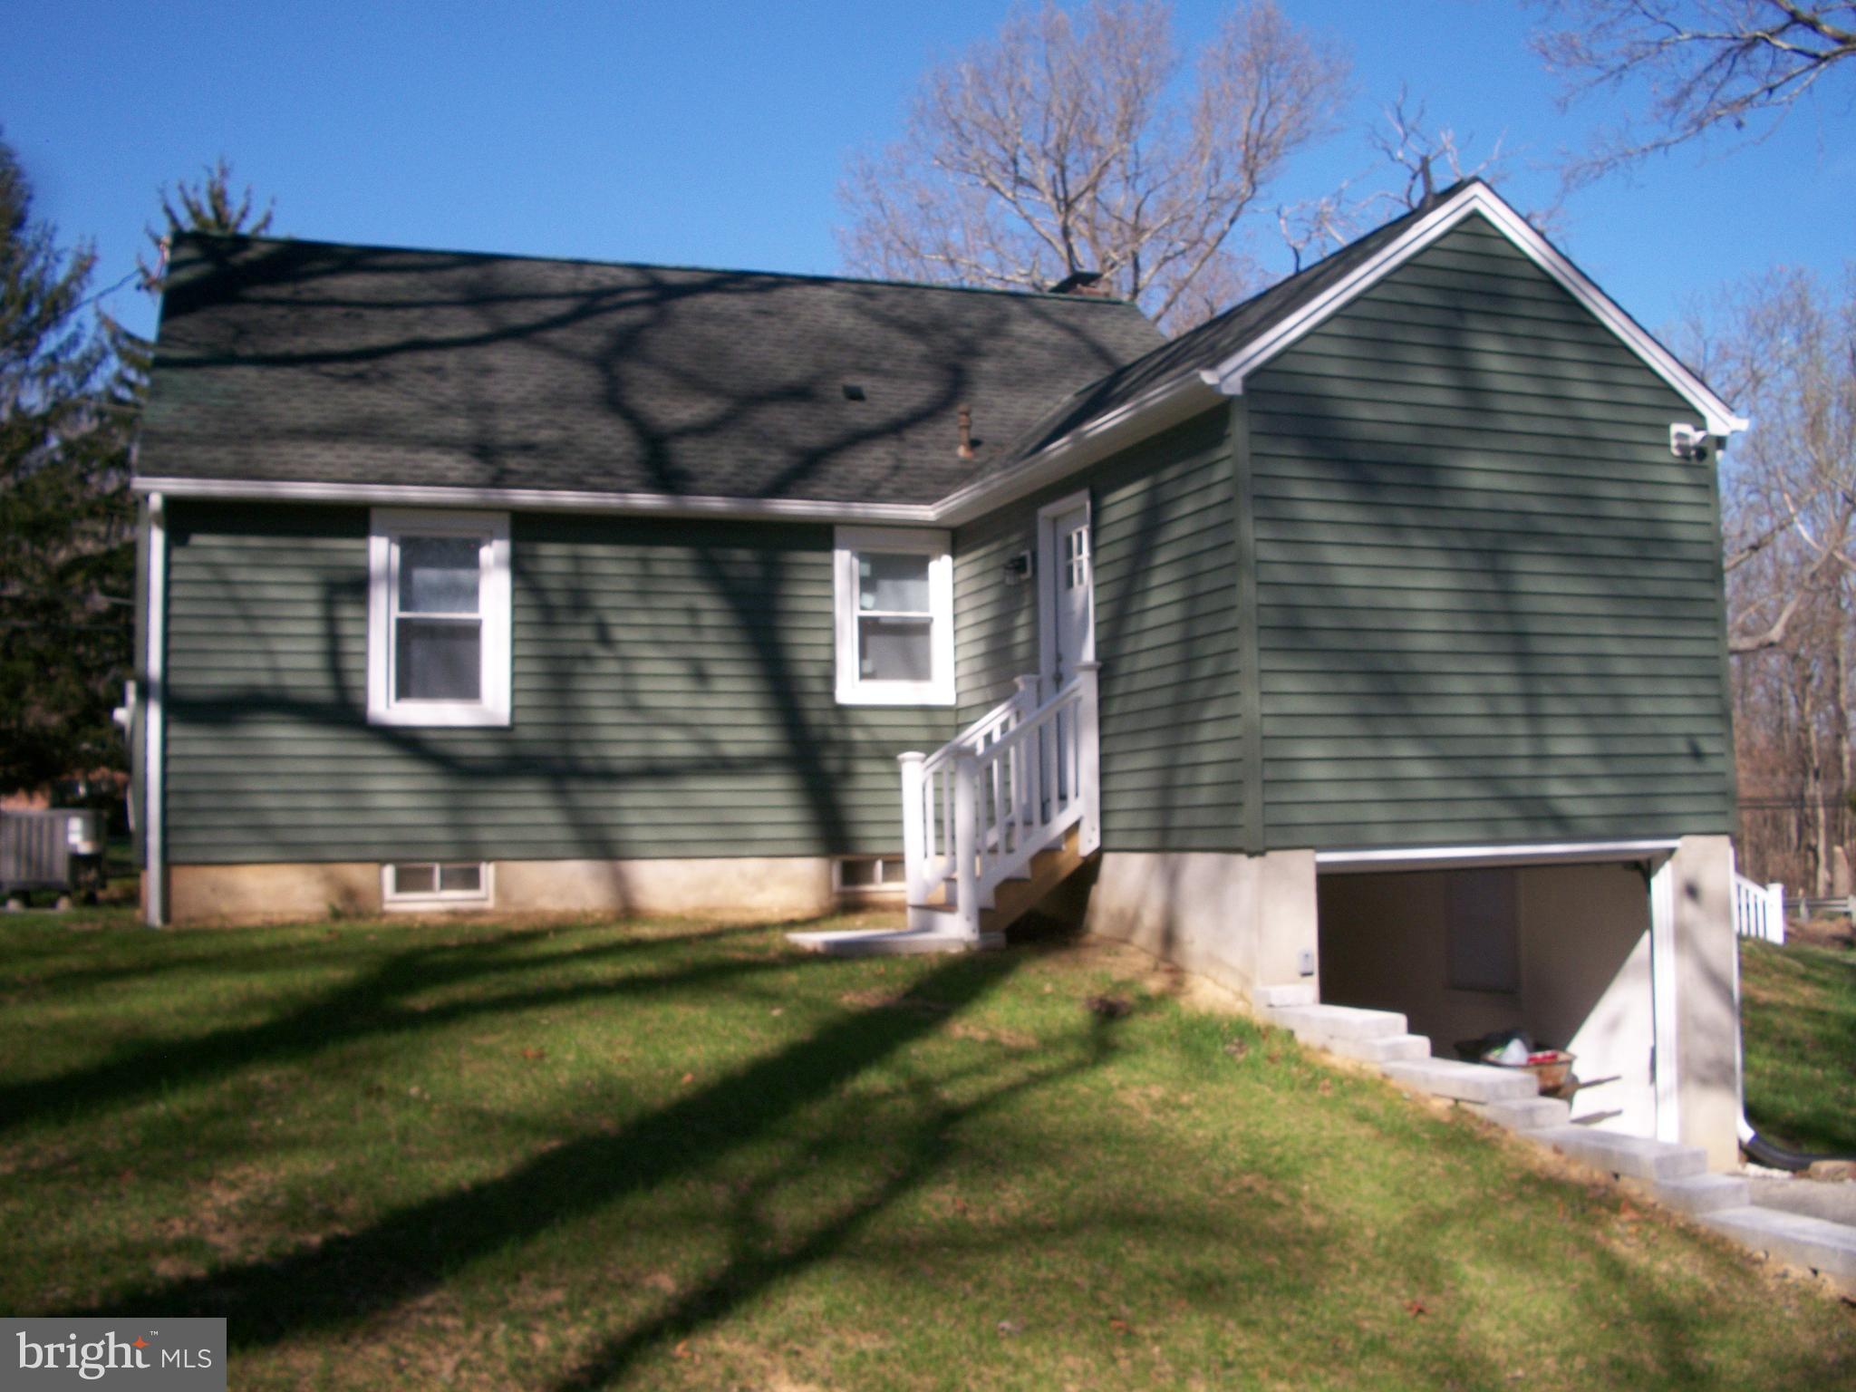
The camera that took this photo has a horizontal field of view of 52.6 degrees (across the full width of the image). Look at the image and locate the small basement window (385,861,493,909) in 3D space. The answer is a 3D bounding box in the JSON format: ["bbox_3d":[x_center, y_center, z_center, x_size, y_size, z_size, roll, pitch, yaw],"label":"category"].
[{"bbox_3d":[-3.587,1.394,13.769,0.815,0.378,0.099,0,-5,-20],"label":"small basement window"}]

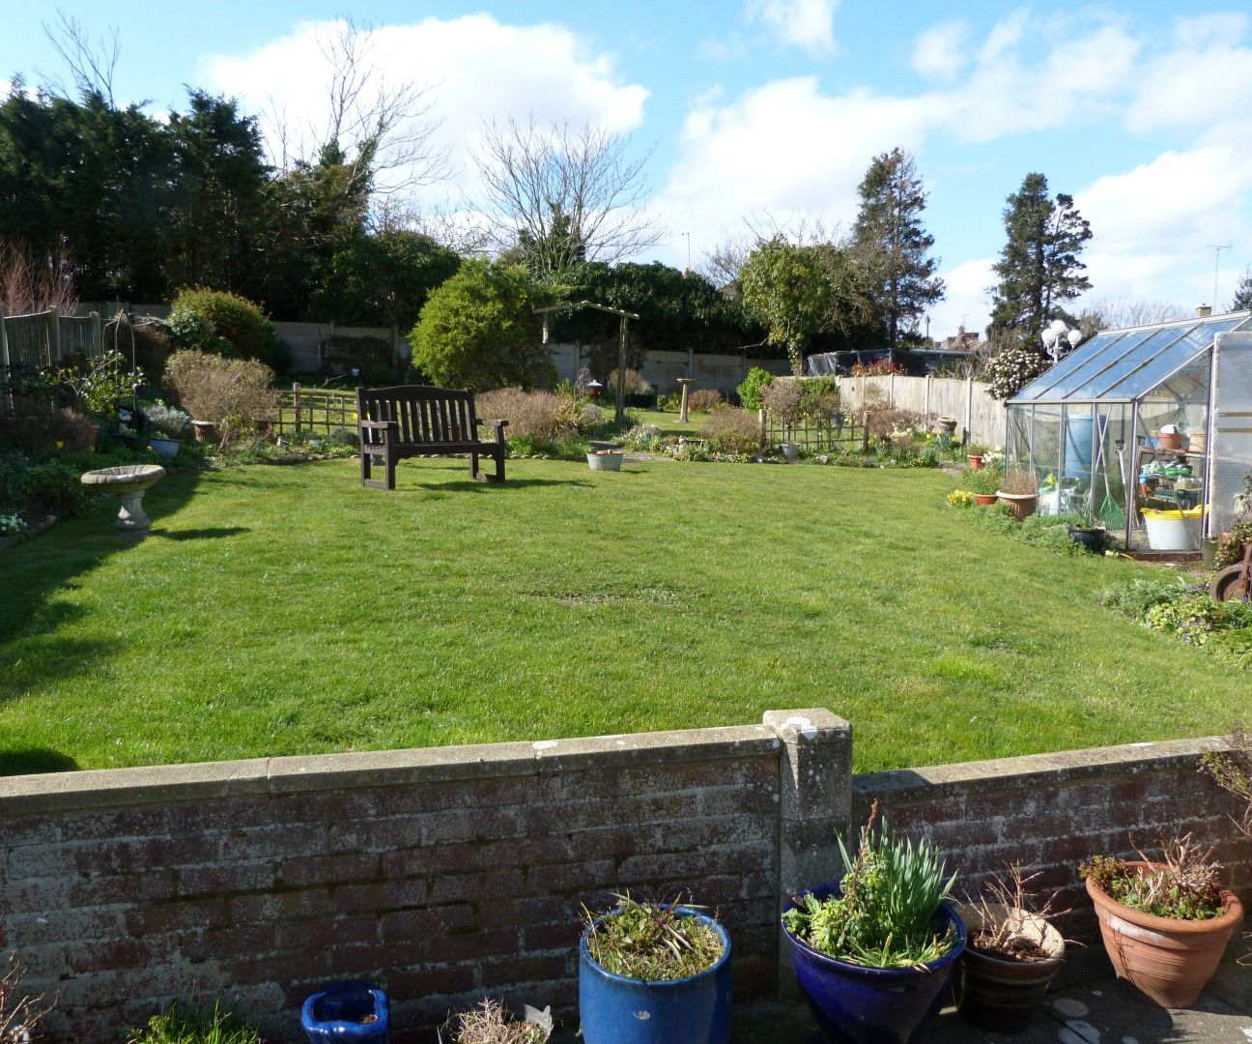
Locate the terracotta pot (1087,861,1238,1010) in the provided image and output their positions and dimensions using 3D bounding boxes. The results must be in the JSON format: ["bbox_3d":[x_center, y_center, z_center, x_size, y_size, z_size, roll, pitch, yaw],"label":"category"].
[{"bbox_3d":[1.405,1.089,2.628,0.348,0.266,0.348,-1,7,0],"label":"terracotta pot"}]

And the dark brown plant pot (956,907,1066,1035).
[{"bbox_3d":[0.942,1.133,2.524,0.282,0.217,0.282,-1,7,0],"label":"dark brown plant pot"}]

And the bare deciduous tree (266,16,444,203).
[{"bbox_3d":[-8.800,-10.478,33.000,6.000,12.200,5.500,-1,6,0],"label":"bare deciduous tree"}]

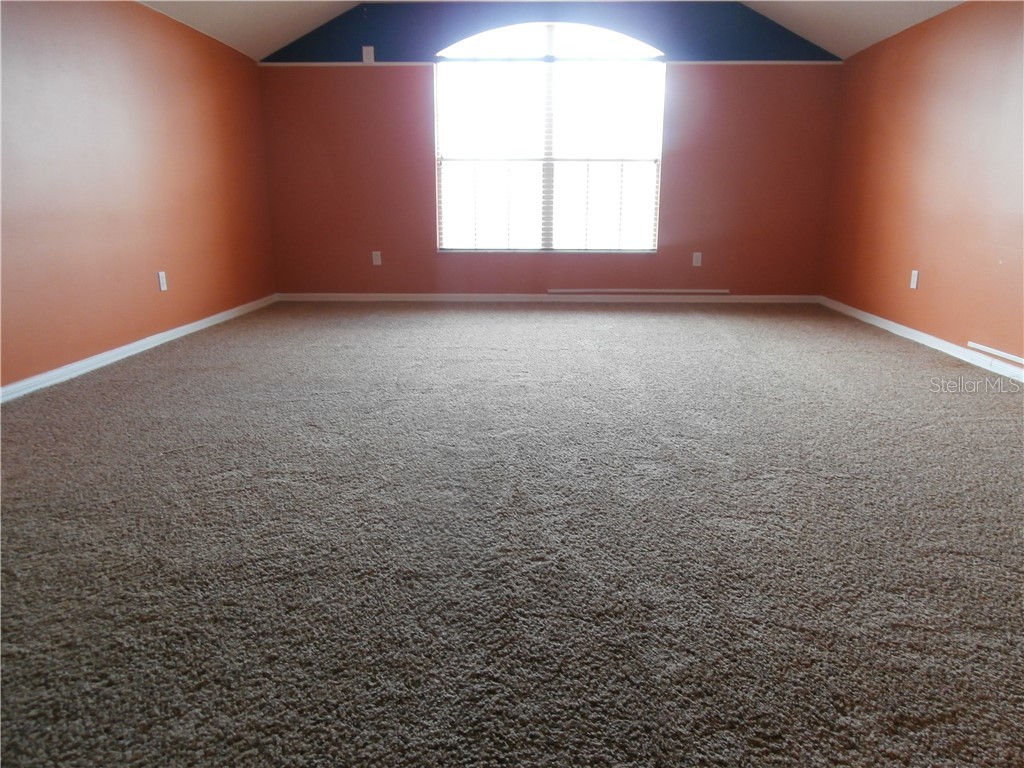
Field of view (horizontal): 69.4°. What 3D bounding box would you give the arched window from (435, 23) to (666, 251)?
[{"bbox_3d":[0.312,-2.073,6.309,1.920,1.850,0.120,1,14,2],"label":"arched window"}]

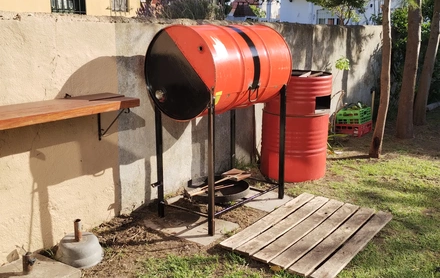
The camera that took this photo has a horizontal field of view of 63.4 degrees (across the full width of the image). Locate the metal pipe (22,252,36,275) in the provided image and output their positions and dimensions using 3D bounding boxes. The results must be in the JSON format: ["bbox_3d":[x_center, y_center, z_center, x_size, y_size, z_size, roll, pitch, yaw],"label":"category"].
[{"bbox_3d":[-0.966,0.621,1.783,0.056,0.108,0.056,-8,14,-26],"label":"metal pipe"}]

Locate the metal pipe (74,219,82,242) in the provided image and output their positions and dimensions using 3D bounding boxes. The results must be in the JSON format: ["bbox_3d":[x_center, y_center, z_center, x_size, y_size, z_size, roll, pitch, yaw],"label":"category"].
[{"bbox_3d":[-0.795,0.508,1.978,0.042,0.135,0.042,-1,13,0],"label":"metal pipe"}]

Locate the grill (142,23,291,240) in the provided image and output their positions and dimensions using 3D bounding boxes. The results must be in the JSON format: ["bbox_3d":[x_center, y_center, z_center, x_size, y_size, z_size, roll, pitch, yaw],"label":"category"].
[{"bbox_3d":[0.041,-0.127,2.520,0.610,1.301,0.890,9,17,38],"label":"grill"}]

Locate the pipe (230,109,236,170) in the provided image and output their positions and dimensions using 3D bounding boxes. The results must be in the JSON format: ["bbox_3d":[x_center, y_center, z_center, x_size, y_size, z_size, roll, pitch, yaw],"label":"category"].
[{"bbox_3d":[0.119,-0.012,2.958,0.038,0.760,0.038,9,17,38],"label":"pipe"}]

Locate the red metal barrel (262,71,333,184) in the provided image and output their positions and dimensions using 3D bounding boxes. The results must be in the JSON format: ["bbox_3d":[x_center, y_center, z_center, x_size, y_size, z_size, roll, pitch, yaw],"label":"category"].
[{"bbox_3d":[0.676,-0.133,3.200,0.585,0.892,0.585,0,15,0],"label":"red metal barrel"}]

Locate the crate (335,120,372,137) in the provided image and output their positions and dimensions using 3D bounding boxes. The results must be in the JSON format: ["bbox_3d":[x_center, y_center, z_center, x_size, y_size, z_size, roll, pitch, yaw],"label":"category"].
[{"bbox_3d":[1.868,-0.170,4.922,0.330,0.175,0.450,10,17,39],"label":"crate"}]

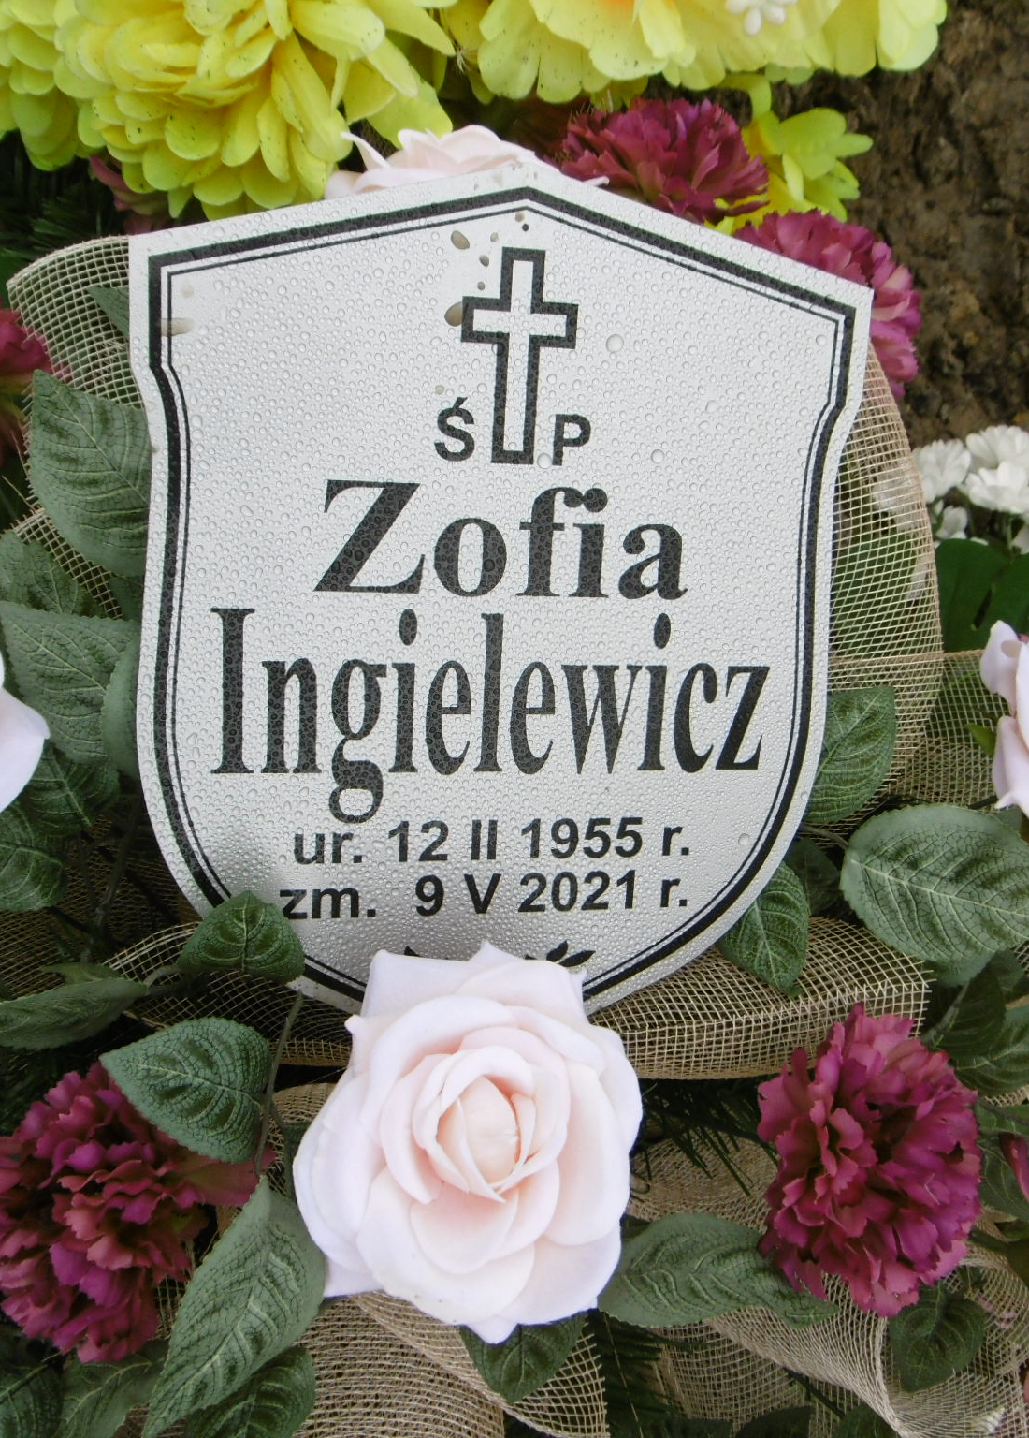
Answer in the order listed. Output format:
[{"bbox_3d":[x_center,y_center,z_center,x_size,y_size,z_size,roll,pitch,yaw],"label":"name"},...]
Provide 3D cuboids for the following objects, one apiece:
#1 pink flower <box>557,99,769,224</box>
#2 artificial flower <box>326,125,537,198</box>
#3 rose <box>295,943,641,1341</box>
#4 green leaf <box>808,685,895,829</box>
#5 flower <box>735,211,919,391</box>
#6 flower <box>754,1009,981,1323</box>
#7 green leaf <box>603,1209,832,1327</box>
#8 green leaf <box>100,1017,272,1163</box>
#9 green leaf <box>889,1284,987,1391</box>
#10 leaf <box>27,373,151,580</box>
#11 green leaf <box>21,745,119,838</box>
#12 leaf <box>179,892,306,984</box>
[{"bbox_3d":[0.053,-0.198,0.475,0.073,0.048,0.060,4,41,-4],"label":"pink flower"},{"bbox_3d":[-0.018,-0.184,0.475,0.093,0.060,0.085,0,28,0],"label":"artificial flower"},{"bbox_3d":[-0.015,0.135,0.425,0.108,0.068,0.118,0,72,-2],"label":"rose"},{"bbox_3d":[0.112,0.013,0.455,0.046,0.012,0.062,28,73,-1],"label":"green leaf"},{"bbox_3d":[0.121,-0.162,0.530,0.085,0.060,0.085,0,60,-21],"label":"flower"},{"bbox_3d":[0.131,0.163,0.490,0.078,0.064,0.104,6,83,1],"label":"flower"},{"bbox_3d":[0.073,0.207,0.495,0.088,0.018,0.045,9,76,-6],"label":"green leaf"},{"bbox_3d":[-0.115,0.130,0.465,0.064,0.015,0.047,25,84,0],"label":"green leaf"},{"bbox_3d":[0.162,0.238,0.510,0.039,0.012,0.045,18,68,21],"label":"green leaf"},{"bbox_3d":[-0.153,-0.091,0.490,0.057,0.017,0.085,-39,97,-9],"label":"leaf"},{"bbox_3d":[-0.184,0.021,0.540,0.042,0.015,0.062,-27,96,0],"label":"green leaf"},{"bbox_3d":[-0.097,0.079,0.475,0.045,0.015,0.042,0,61,0],"label":"leaf"}]

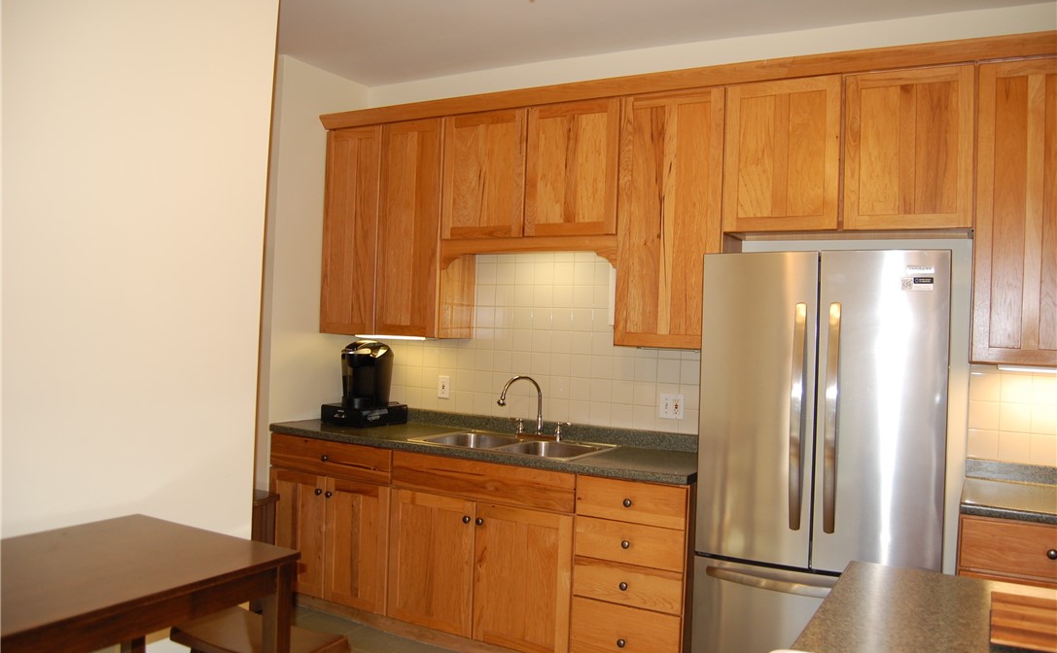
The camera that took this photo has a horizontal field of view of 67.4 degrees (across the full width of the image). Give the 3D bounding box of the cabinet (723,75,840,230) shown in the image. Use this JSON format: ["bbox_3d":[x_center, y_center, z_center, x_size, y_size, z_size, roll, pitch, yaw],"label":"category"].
[{"bbox_3d":[1.062,-0.662,3.230,0.442,0.595,0.327,2,0,28],"label":"cabinet"}]

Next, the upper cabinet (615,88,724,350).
[{"bbox_3d":[0.659,-0.439,3.441,0.454,1.068,0.327,2,0,28],"label":"upper cabinet"}]

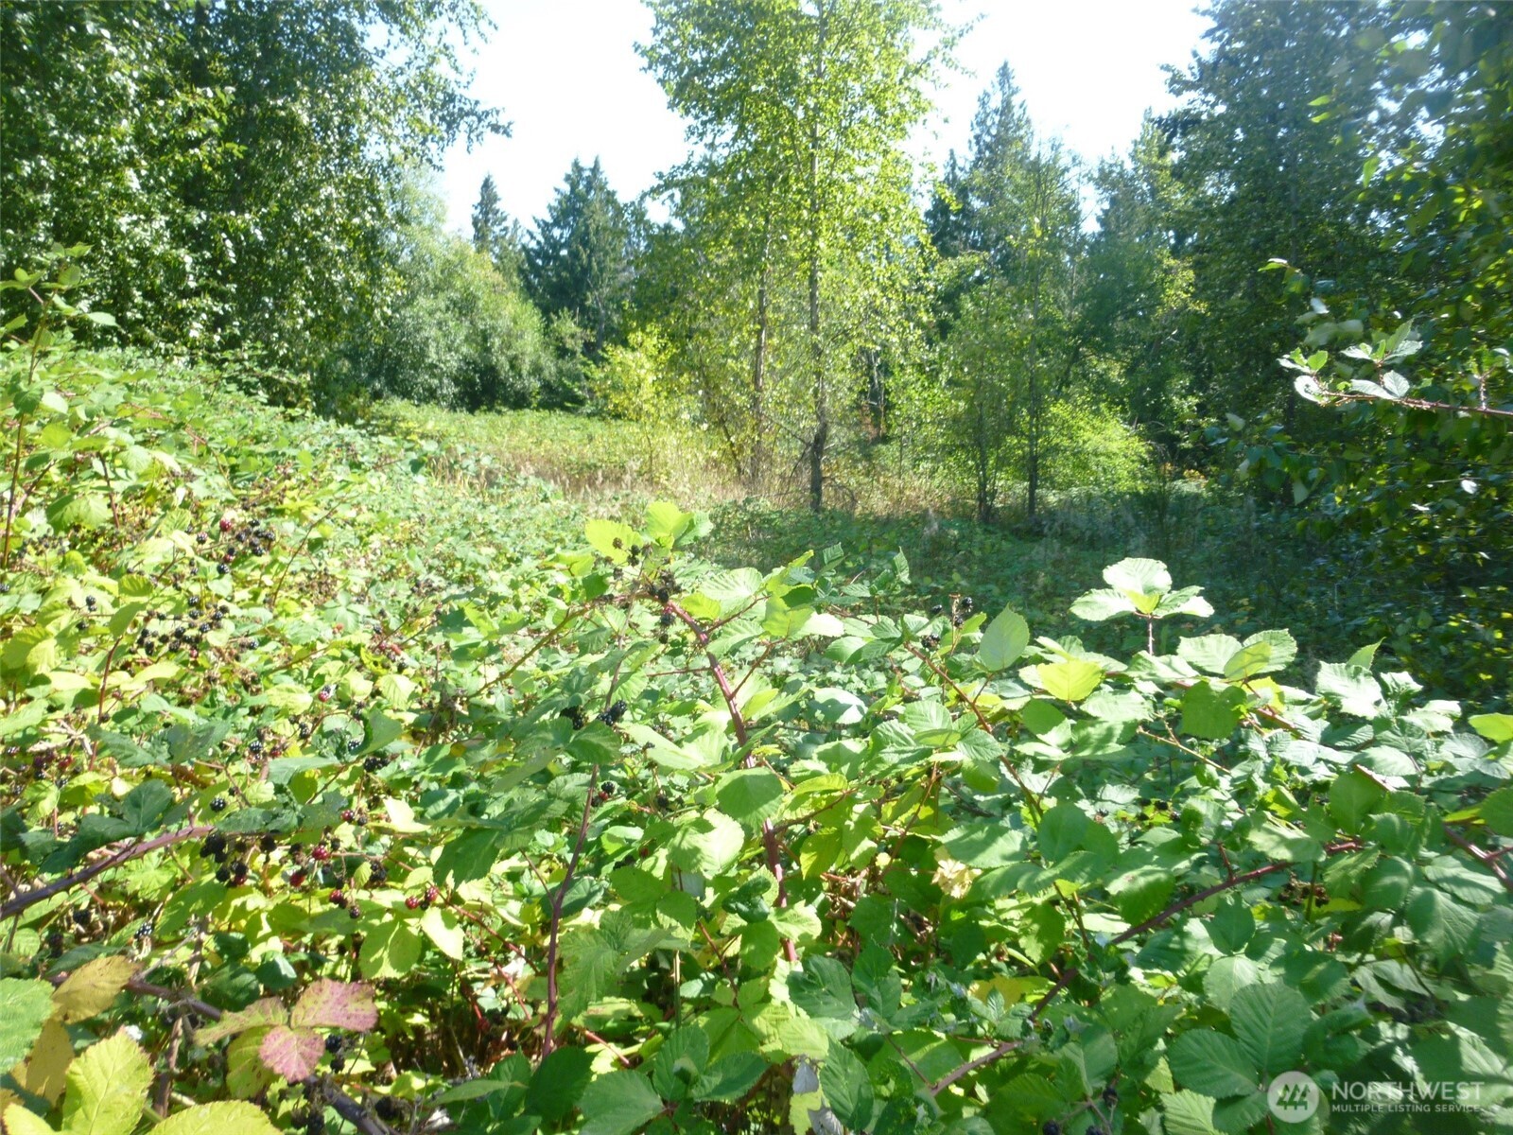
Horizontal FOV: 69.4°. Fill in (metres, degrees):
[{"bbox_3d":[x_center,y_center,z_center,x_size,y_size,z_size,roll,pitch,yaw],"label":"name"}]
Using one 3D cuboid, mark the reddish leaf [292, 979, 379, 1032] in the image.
[{"bbox_3d":[-0.395,0.408,1.021,0.083,0.020,0.060,-4,31,-7],"label":"reddish leaf"}]

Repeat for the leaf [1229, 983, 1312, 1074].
[{"bbox_3d":[0.461,0.413,0.981,0.066,0.015,0.085,9,51,21],"label":"leaf"}]

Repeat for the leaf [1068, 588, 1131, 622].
[{"bbox_3d":[0.394,0.042,1.250,0.074,0.018,0.058,2,41,2],"label":"leaf"}]

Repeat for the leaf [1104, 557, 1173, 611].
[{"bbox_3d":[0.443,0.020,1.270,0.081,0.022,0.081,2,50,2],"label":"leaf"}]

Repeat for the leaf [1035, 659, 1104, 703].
[{"bbox_3d":[0.372,0.135,1.300,0.075,0.020,0.072,7,48,6],"label":"leaf"}]

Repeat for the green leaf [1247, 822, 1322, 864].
[{"bbox_3d":[0.581,0.302,1.200,0.075,0.018,0.070,15,39,20],"label":"green leaf"}]

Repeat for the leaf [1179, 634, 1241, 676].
[{"bbox_3d":[0.540,0.104,1.300,0.068,0.016,0.074,-24,51,-22],"label":"leaf"}]

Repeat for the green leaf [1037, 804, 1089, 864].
[{"bbox_3d":[0.329,0.286,1.170,0.054,0.067,0.013,19,-27,10],"label":"green leaf"}]

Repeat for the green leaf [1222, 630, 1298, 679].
[{"bbox_3d":[0.599,0.104,1.300,0.082,0.020,0.070,-37,60,-26],"label":"green leaf"}]

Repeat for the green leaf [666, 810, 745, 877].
[{"bbox_3d":[-0.053,0.284,1.131,0.081,0.018,0.078,-16,50,-14],"label":"green leaf"}]

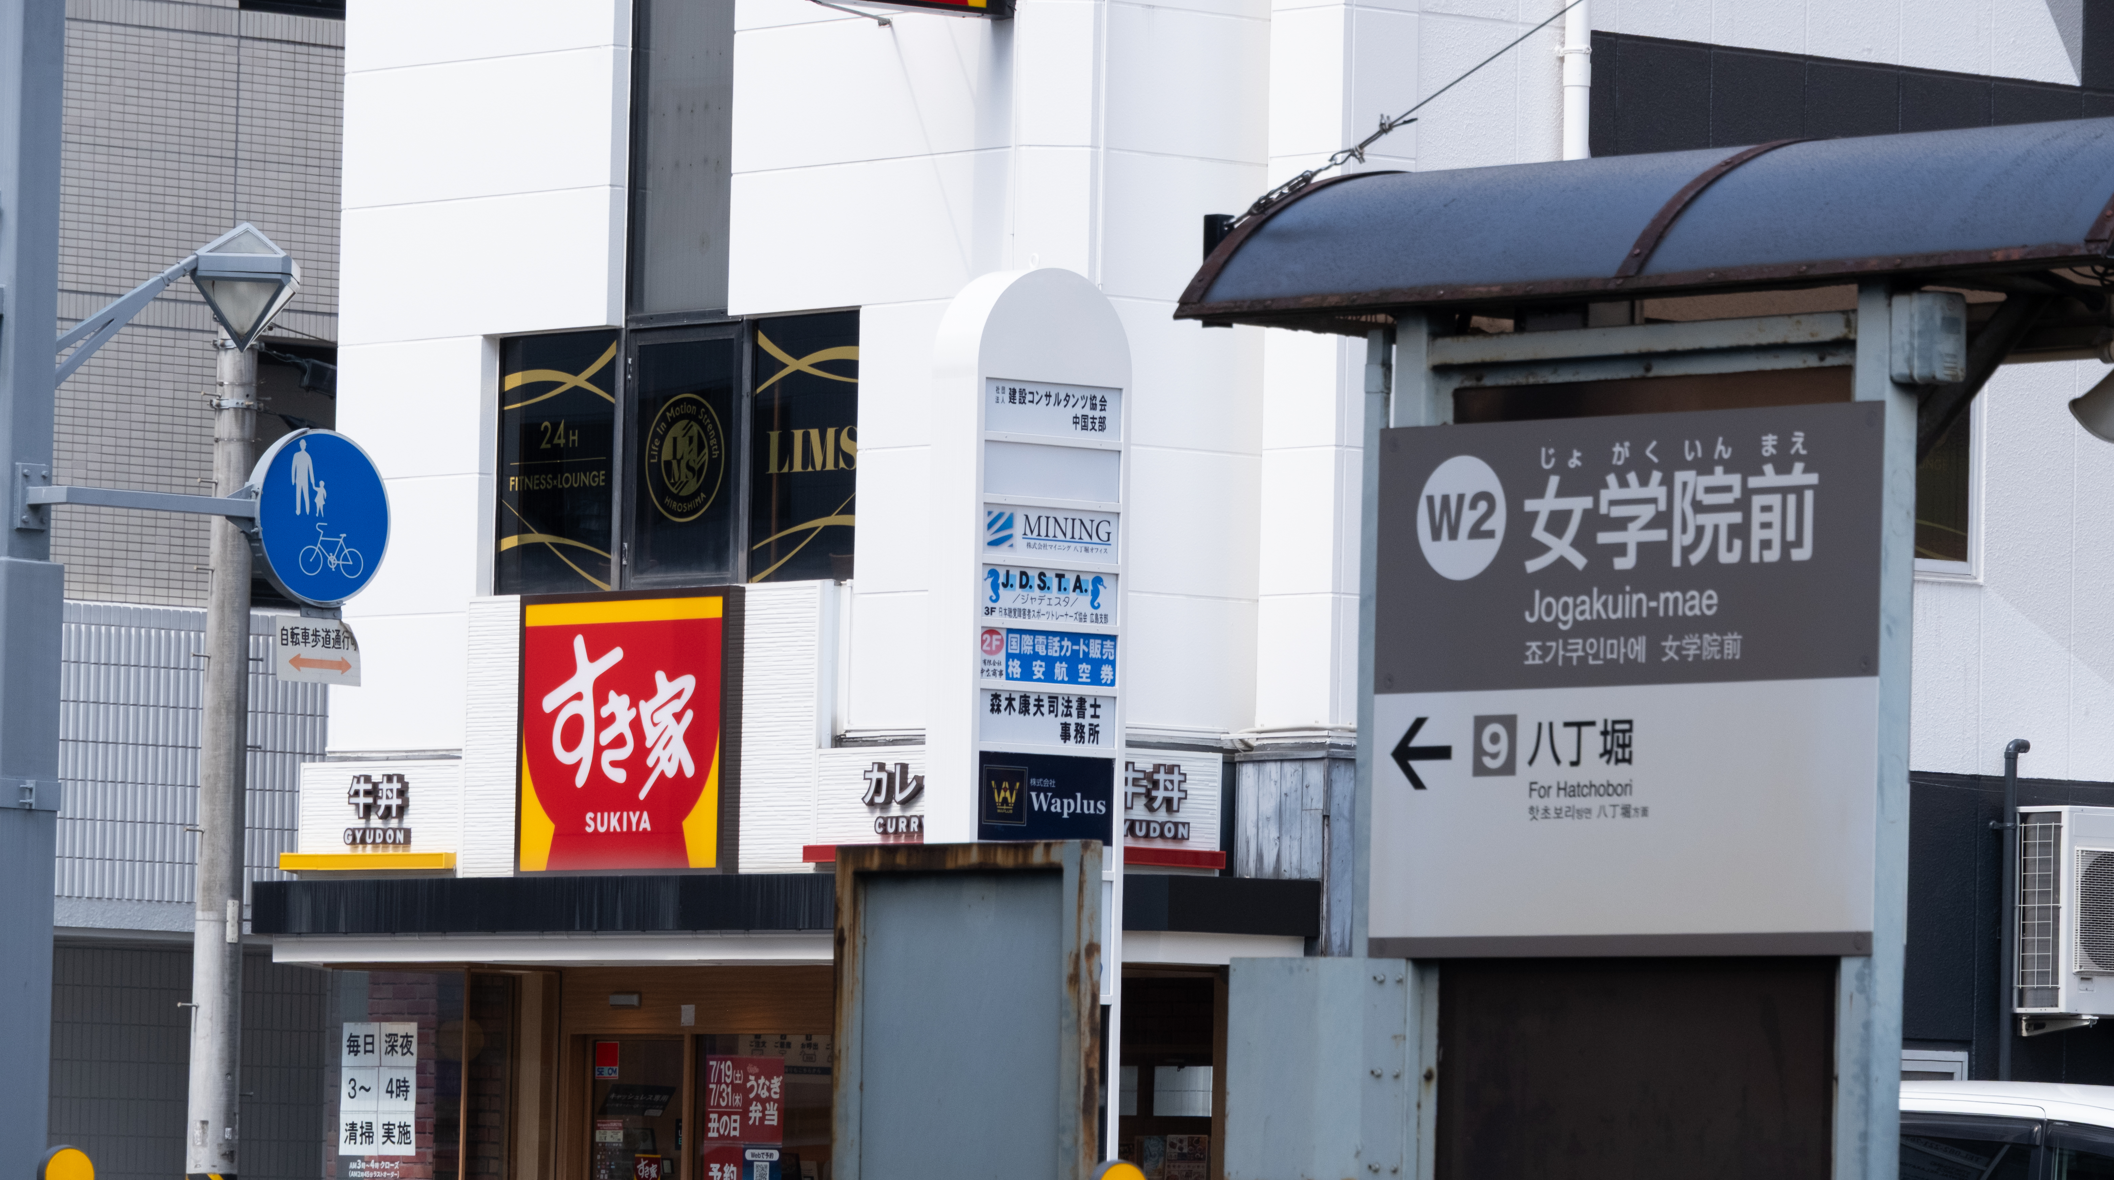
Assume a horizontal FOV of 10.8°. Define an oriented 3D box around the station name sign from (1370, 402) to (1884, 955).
[{"bbox_3d":[0.910,0.143,17.810,0.030,0.870,1.150,4,-4,-40],"label":"station name sign"}]

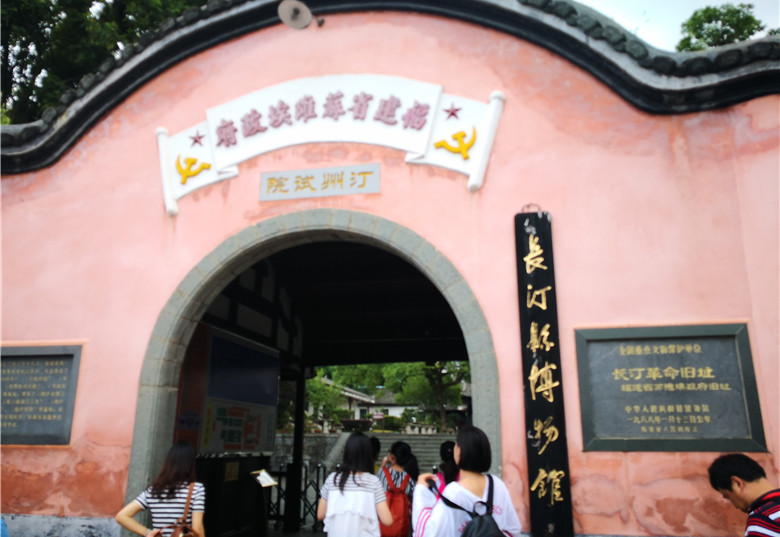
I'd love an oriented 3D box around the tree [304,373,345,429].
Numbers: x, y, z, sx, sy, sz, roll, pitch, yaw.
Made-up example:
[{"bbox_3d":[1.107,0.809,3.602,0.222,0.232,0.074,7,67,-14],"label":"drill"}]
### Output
[{"bbox_3d":[-2.839,5.551,25.585,2.100,2.500,1.900,-3,-16,11],"label":"tree"}]

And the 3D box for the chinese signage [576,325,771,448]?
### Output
[{"bbox_3d":[2.071,0.892,4.573,1.245,0.923,0.070,-3,-16,11],"label":"chinese signage"}]

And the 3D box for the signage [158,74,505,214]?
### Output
[{"bbox_3d":[-0.663,-1.203,5.721,3.468,1.329,0.100,-3,-16,11],"label":"signage"}]

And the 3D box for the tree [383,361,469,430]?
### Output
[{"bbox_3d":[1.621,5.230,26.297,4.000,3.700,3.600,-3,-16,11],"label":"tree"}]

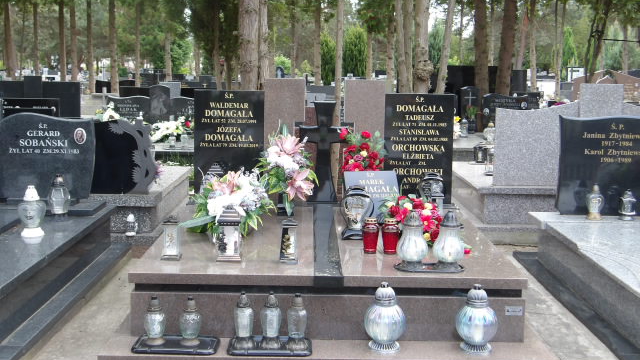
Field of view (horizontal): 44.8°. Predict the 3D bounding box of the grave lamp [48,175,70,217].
[{"bbox_3d":[-1.856,0.101,5.508,0.164,0.276,0.164,1,9,-1],"label":"grave lamp"}]

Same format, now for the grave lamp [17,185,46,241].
[{"bbox_3d":[-1.735,0.186,4.732,0.164,0.309,0.140,1,9,-1],"label":"grave lamp"}]

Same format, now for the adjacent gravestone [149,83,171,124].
[{"bbox_3d":[-2.198,-1.021,10.697,0.294,0.561,0.100,1,9,-1],"label":"adjacent gravestone"}]

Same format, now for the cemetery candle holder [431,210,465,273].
[{"bbox_3d":[0.631,0.282,3.772,0.156,0.269,0.156,1,9,-1],"label":"cemetery candle holder"}]

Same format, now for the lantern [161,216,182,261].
[{"bbox_3d":[-0.743,0.290,3.932,0.112,0.215,0.101,1,9,-1],"label":"lantern"}]

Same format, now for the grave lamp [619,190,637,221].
[{"bbox_3d":[2.197,0.176,5.510,0.128,0.206,0.128,1,9,-1],"label":"grave lamp"}]

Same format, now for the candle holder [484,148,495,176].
[{"bbox_3d":[1.488,-0.163,6.798,0.090,0.245,0.090,1,9,-1],"label":"candle holder"}]

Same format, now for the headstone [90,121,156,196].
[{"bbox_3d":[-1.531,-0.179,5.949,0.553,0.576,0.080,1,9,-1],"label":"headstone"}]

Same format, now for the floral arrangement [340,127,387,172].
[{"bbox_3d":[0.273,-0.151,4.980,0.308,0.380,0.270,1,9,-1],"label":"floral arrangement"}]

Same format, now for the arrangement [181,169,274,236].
[{"bbox_3d":[-0.541,0.115,4.590,0.555,0.359,0.400,1,9,-1],"label":"arrangement"}]

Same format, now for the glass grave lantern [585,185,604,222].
[{"bbox_3d":[1.912,0.151,5.400,0.124,0.243,0.124,1,9,-1],"label":"glass grave lantern"}]

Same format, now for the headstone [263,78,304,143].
[{"bbox_3d":[-0.227,-0.261,5.279,0.279,0.838,0.090,1,9,-1],"label":"headstone"}]

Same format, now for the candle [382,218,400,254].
[{"bbox_3d":[0.368,0.289,3.993,0.088,0.176,0.088,1,9,-1],"label":"candle"}]

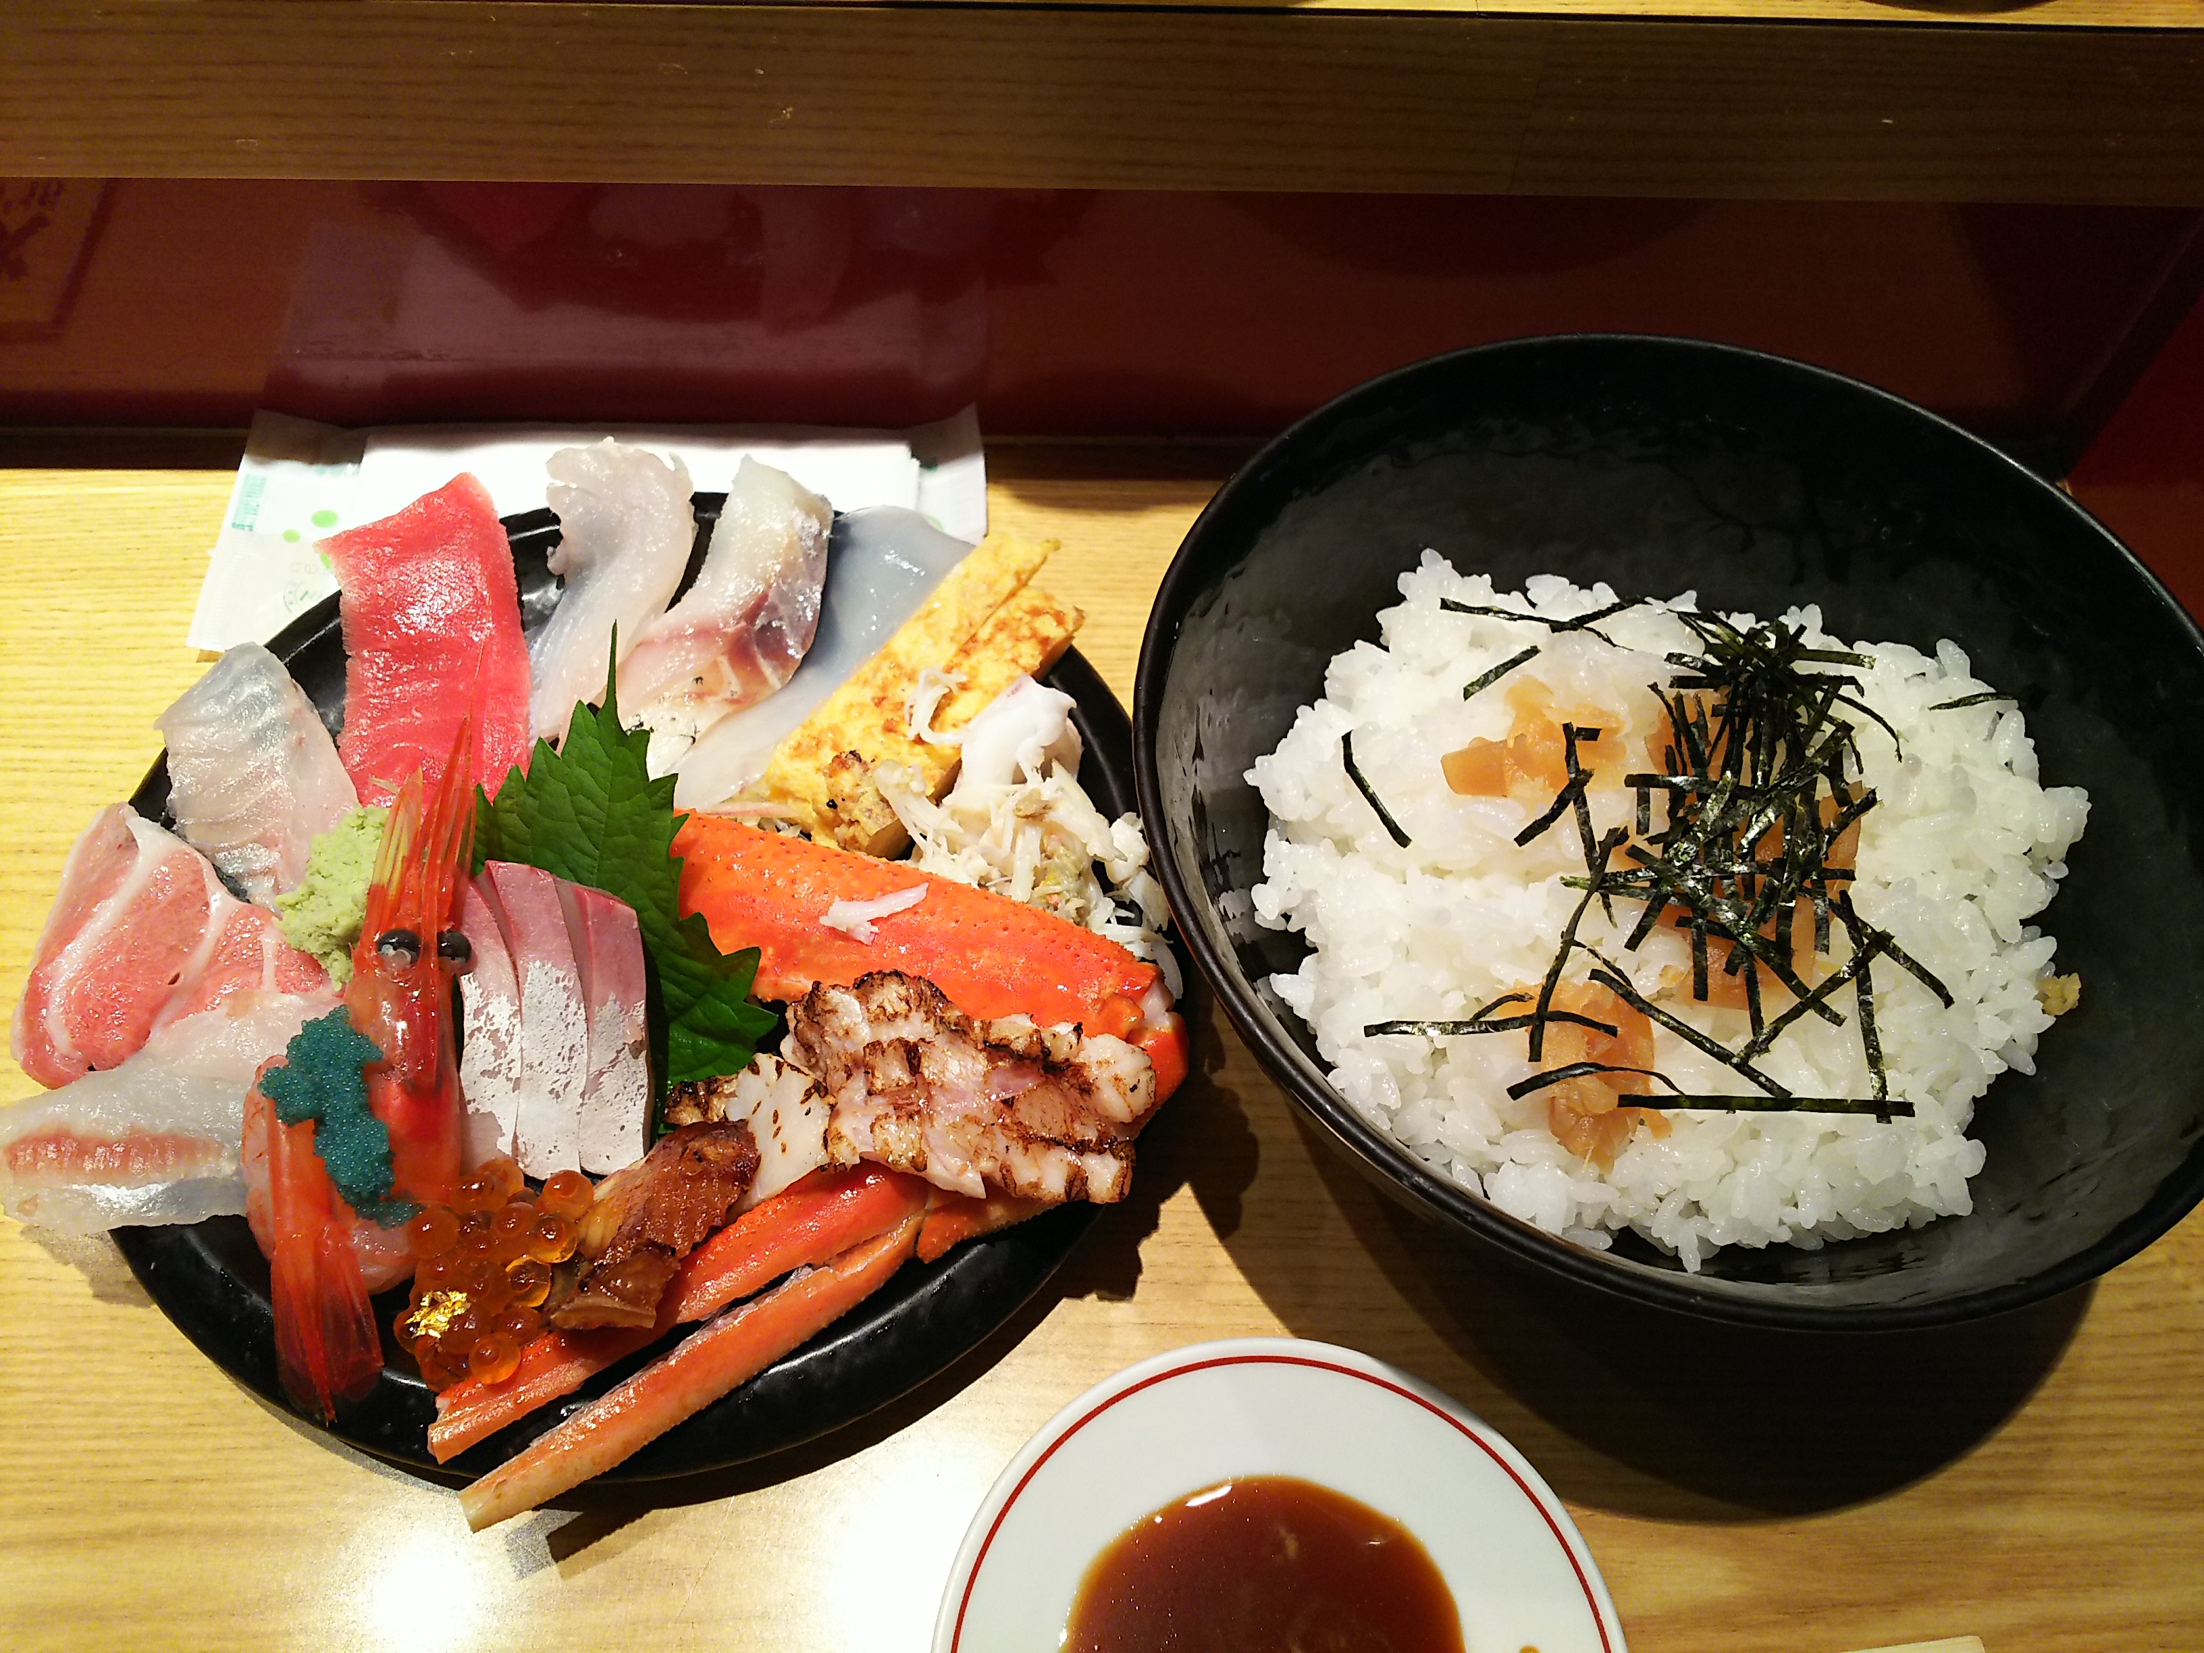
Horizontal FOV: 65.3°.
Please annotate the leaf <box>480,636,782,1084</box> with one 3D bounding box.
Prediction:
[{"bbox_3d":[-0.087,0.010,0.314,0.058,0.020,0.089,-6,75,-7],"label":"leaf"}]

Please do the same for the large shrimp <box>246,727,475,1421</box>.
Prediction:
[{"bbox_3d":[-0.126,0.042,0.300,0.036,0.038,0.112,2,69,-2],"label":"large shrimp"}]

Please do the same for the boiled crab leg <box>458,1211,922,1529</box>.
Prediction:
[{"bbox_3d":[-0.068,0.090,0.284,0.079,0.011,0.011,-29,66,-18],"label":"boiled crab leg"}]

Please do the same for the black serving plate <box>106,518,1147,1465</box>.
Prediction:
[{"bbox_3d":[-0.088,0.023,0.341,0.209,0.026,0.209,1,61,-2],"label":"black serving plate"}]

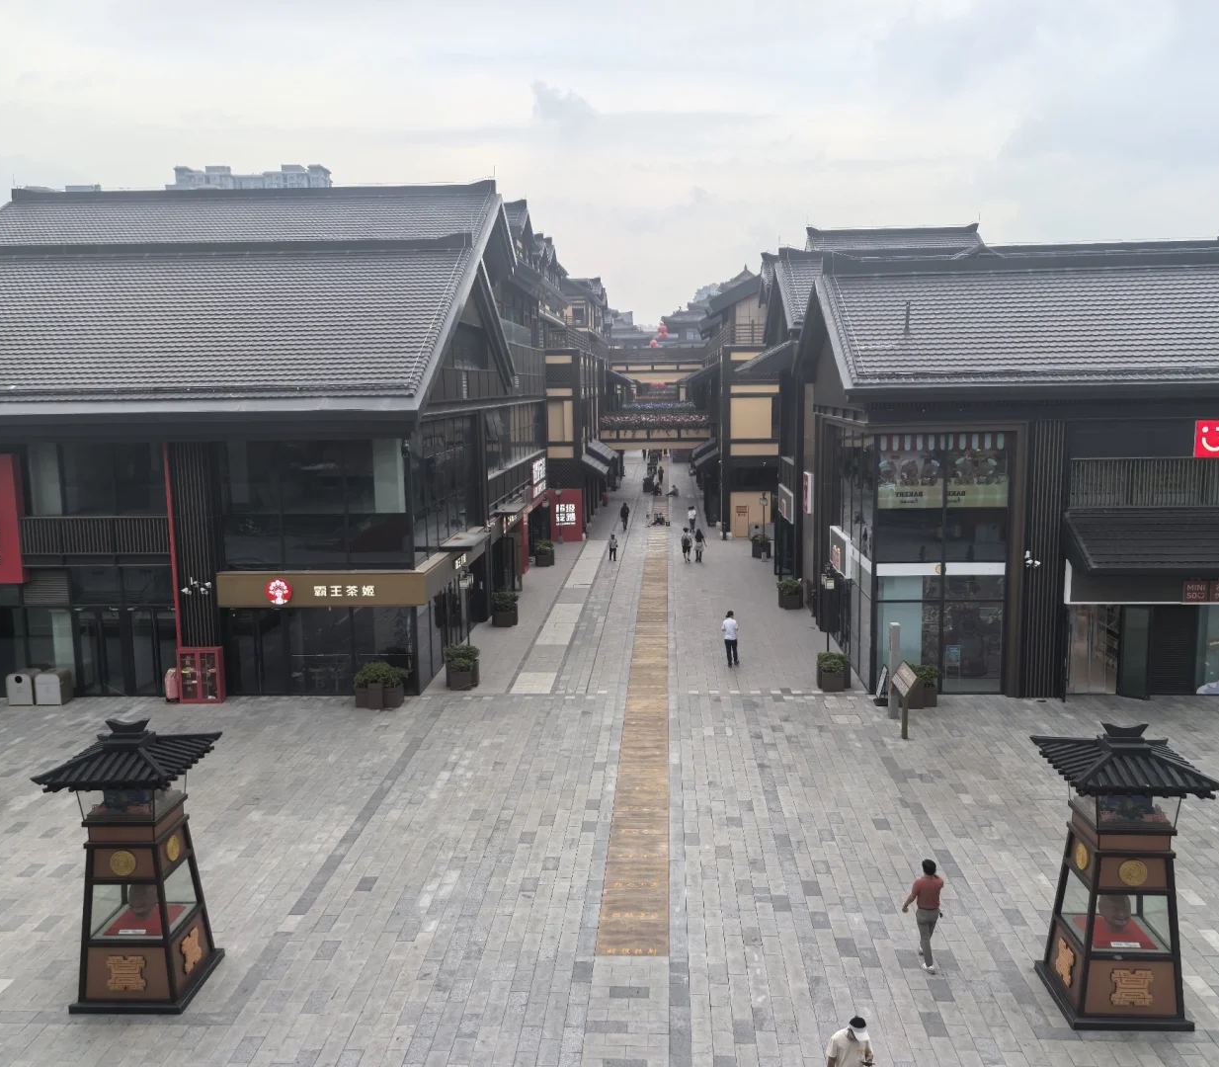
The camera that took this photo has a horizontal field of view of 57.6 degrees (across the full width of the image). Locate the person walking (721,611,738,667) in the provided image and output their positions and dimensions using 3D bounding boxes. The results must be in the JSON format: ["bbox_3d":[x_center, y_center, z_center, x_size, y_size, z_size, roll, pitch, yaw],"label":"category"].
[{"bbox_3d":[3.937,3.398,35.764,0.560,1.770,0.500,1,8,12],"label":"person walking"}]

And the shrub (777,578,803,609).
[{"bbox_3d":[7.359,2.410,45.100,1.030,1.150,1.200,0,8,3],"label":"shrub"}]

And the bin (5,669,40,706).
[{"bbox_3d":[-17.218,4.530,32.806,0.760,0.960,0.720,0,8,3],"label":"bin"}]

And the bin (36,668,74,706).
[{"bbox_3d":[-16.350,4.523,32.759,0.760,0.960,0.720,0,8,3],"label":"bin"}]

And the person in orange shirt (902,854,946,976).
[{"bbox_3d":[4.934,5.880,17.303,0.640,1.710,0.620,-3,8,-13],"label":"person in orange shirt"}]

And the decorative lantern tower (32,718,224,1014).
[{"bbox_3d":[-7.136,4.876,16.857,2.000,4.190,2.000,-1,8,2],"label":"decorative lantern tower"}]

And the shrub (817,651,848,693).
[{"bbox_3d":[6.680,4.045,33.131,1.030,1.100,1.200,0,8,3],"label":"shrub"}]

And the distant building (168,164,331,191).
[{"bbox_3d":[-135.517,-95.047,440.928,61.758,93.864,24.000,0,8,3],"label":"distant building"}]

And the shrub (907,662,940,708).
[{"bbox_3d":[8.554,4.241,31.260,1.280,1.150,1.050,0,8,3],"label":"shrub"}]

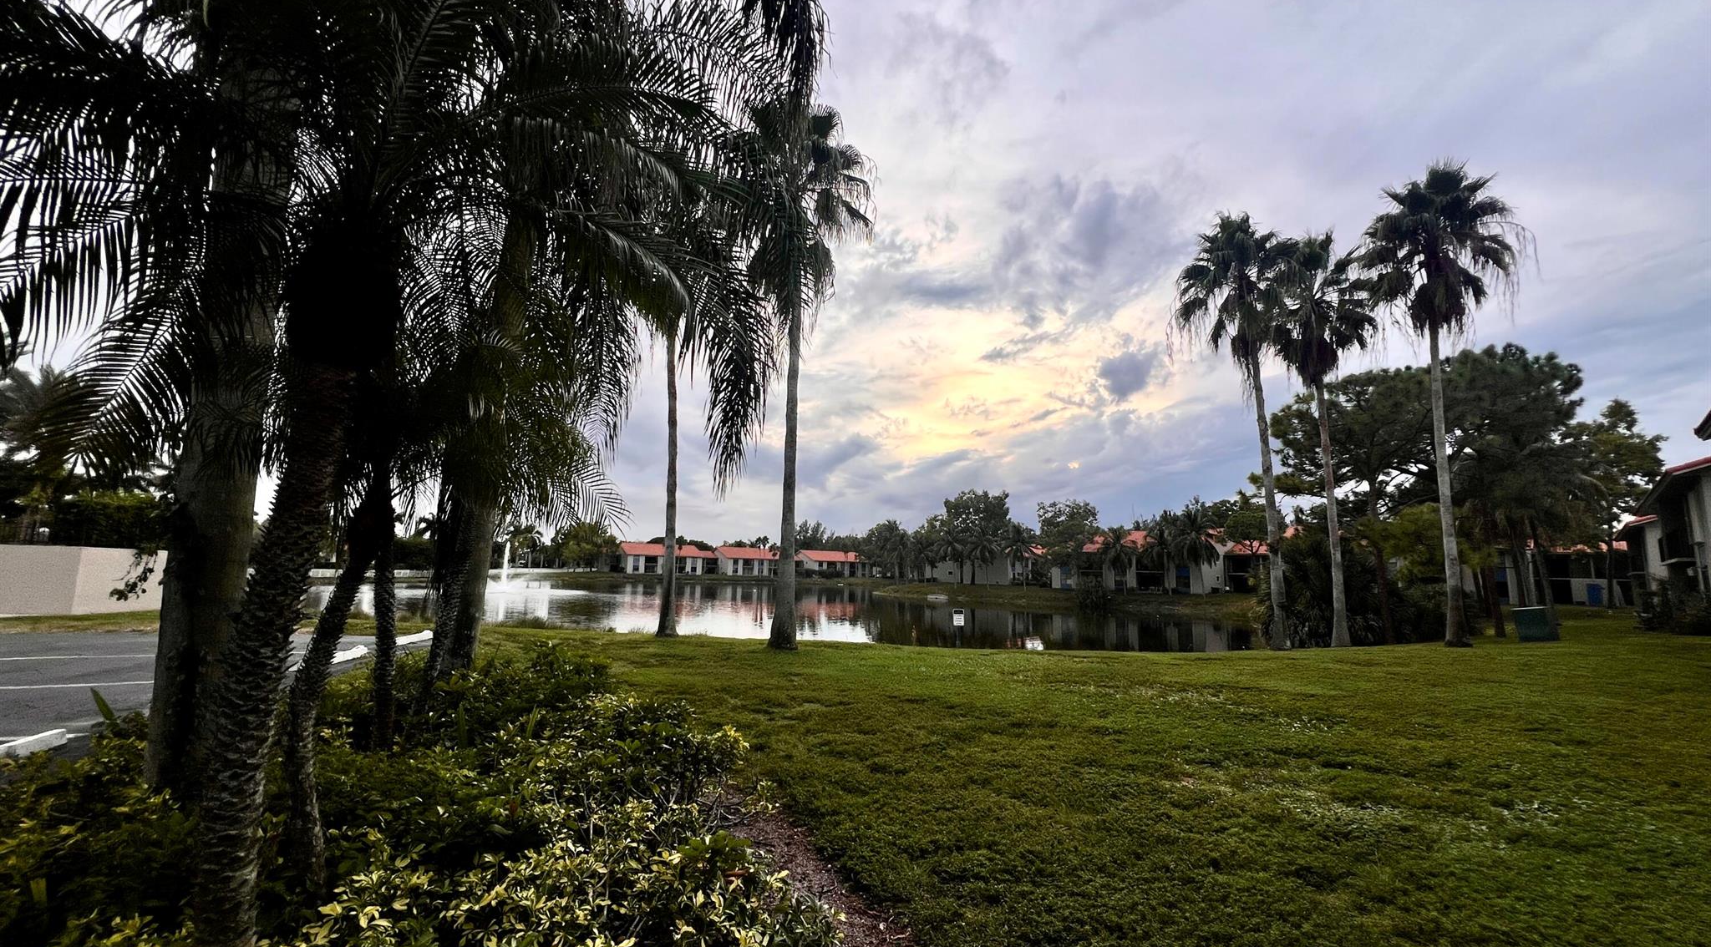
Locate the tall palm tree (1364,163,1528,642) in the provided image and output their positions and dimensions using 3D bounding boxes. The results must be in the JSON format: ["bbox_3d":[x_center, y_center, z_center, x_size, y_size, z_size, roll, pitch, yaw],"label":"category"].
[{"bbox_3d":[16.178,-2.115,17.297,3.142,13.215,3.142,1,-8,0],"label":"tall palm tree"}]

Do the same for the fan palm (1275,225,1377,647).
[{"bbox_3d":[13.157,-1.175,17.663,2.650,11.522,2.650,1,-8,0],"label":"fan palm"}]

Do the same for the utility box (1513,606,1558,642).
[{"bbox_3d":[18.659,4.141,17.635,0.880,0.890,0.800,-2,-8,17],"label":"utility box"}]

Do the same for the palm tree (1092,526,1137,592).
[{"bbox_3d":[30.927,10.228,76.577,5.186,8.176,5.186,1,-8,0],"label":"palm tree"}]

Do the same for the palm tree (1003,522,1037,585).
[{"bbox_3d":[21.371,10.421,83.104,4.366,8.912,4.366,1,-8,0],"label":"palm tree"}]

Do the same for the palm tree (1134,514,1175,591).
[{"bbox_3d":[36.517,9.676,76.667,5.628,9.305,5.628,1,-8,0],"label":"palm tree"}]

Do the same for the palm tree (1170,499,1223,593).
[{"bbox_3d":[39.747,8.741,74.927,5.382,11.130,5.382,1,-8,0],"label":"palm tree"}]

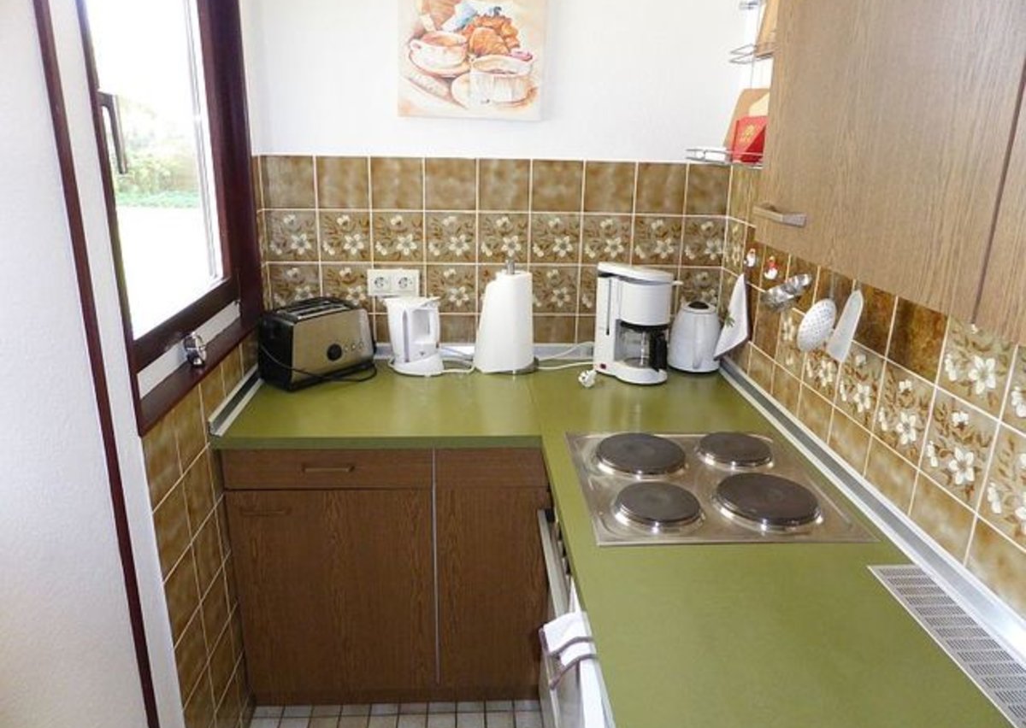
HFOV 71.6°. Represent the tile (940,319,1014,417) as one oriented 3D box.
[{"bbox_3d":[0.695,-0.012,1.056,0.010,0.150,0.150,0,18,-4],"label":"tile"}]

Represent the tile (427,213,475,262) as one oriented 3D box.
[{"bbox_3d":[-0.178,-0.364,2.069,0.149,0.149,0.010,0,18,-4],"label":"tile"}]

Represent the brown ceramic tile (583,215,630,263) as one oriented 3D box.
[{"bbox_3d":[0.275,-0.364,2.098,0.149,0.149,0.010,0,18,-4],"label":"brown ceramic tile"}]

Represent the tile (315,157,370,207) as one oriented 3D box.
[{"bbox_3d":[-0.480,-0.511,2.013,0.149,0.147,0.012,0,18,-3],"label":"tile"}]

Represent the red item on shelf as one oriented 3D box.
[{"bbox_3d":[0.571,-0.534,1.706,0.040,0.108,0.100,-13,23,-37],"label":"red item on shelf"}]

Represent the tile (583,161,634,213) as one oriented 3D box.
[{"bbox_3d":[0.278,-0.507,2.049,0.149,0.149,0.010,0,18,-3],"label":"tile"}]

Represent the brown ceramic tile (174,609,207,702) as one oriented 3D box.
[{"bbox_3d":[-0.668,0.603,1.482,0.010,0.150,0.143,0,18,-4],"label":"brown ceramic tile"}]

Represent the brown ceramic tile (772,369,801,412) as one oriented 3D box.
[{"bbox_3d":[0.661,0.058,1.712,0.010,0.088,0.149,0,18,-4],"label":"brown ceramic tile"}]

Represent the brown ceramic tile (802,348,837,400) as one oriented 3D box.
[{"bbox_3d":[0.672,-0.009,1.531,0.010,0.150,0.150,0,18,-4],"label":"brown ceramic tile"}]

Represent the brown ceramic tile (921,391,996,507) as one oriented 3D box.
[{"bbox_3d":[0.711,0.134,1.131,0.012,0.149,0.149,0,18,-3],"label":"brown ceramic tile"}]

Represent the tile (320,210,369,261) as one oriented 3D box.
[{"bbox_3d":[-0.483,-0.368,2.060,0.149,0.149,0.012,0,18,-3],"label":"tile"}]

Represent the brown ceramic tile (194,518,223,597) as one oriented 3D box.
[{"bbox_3d":[-0.683,0.421,1.585,0.010,0.149,0.149,0,18,-4],"label":"brown ceramic tile"}]

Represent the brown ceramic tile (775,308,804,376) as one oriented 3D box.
[{"bbox_3d":[0.680,-0.055,1.709,0.012,0.149,0.149,0,18,-3],"label":"brown ceramic tile"}]

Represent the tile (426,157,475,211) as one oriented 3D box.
[{"bbox_3d":[-0.176,-0.511,2.025,0.150,0.150,0.010,0,18,-4],"label":"tile"}]

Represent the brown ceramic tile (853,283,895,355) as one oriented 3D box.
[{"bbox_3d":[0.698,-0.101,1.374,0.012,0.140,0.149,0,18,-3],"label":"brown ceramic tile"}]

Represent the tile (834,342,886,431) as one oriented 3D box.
[{"bbox_3d":[0.675,0.038,1.377,0.010,0.149,0.149,0,18,-3],"label":"tile"}]

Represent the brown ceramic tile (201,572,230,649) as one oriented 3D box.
[{"bbox_3d":[-0.687,0.565,1.633,0.010,0.149,0.149,0,18,-4],"label":"brown ceramic tile"}]

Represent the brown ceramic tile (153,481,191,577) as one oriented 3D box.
[{"bbox_3d":[-0.664,0.320,1.383,0.010,0.150,0.143,0,18,-4],"label":"brown ceramic tile"}]

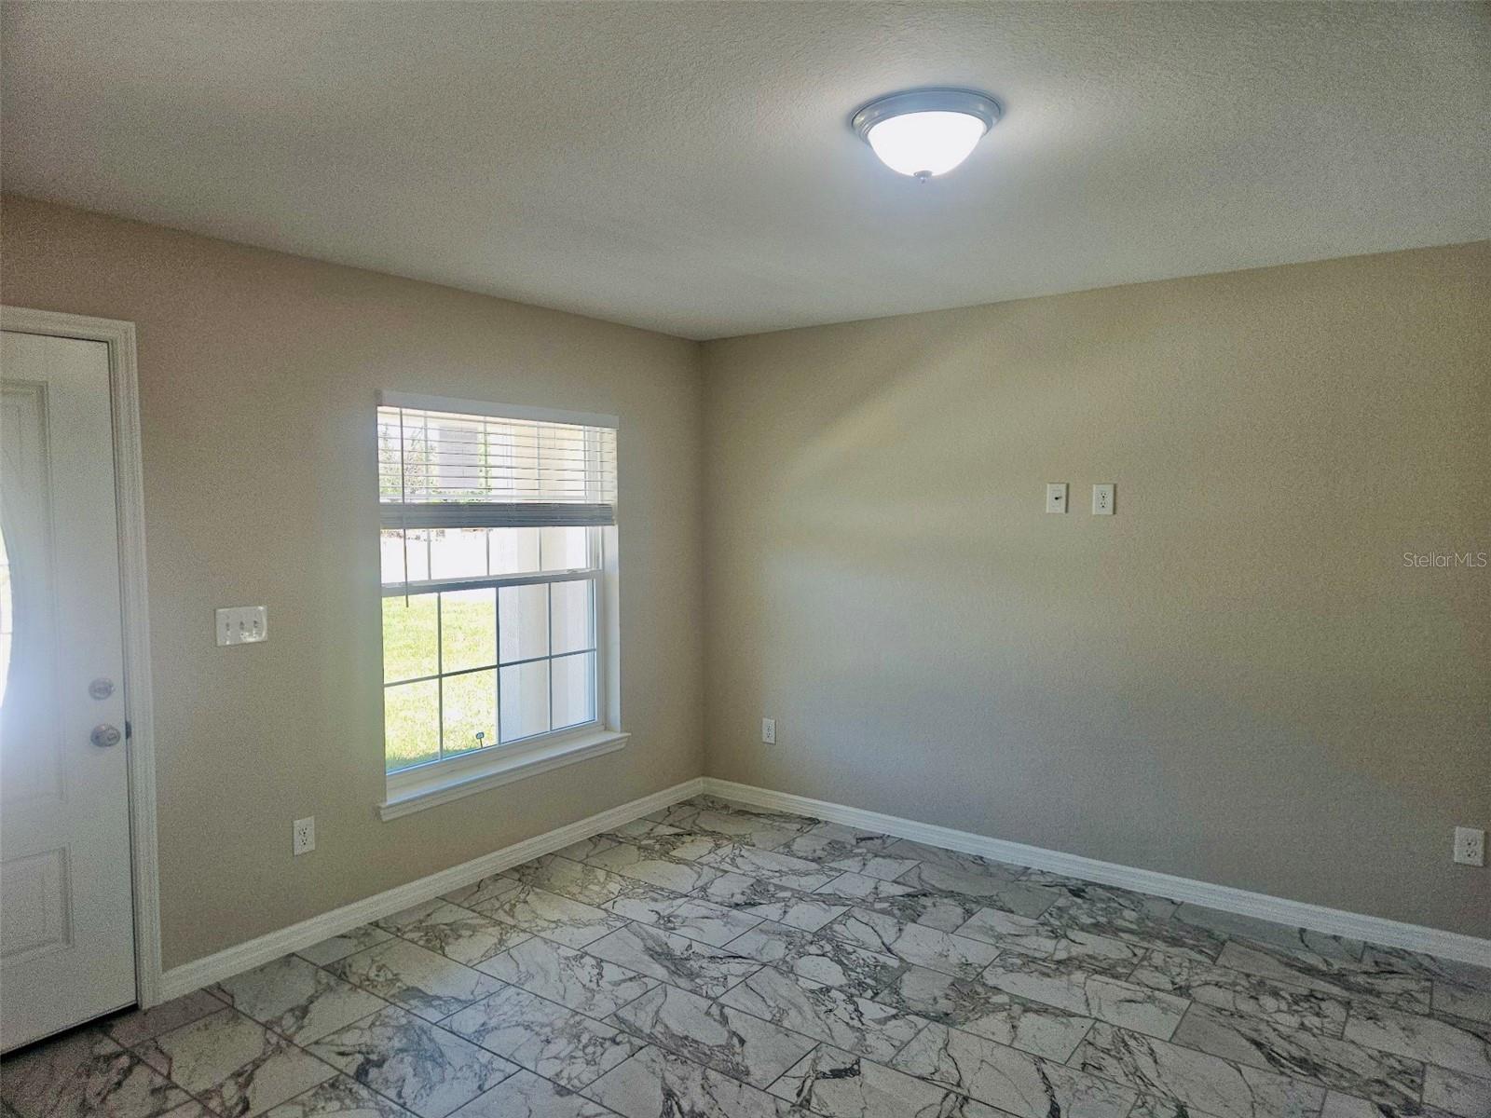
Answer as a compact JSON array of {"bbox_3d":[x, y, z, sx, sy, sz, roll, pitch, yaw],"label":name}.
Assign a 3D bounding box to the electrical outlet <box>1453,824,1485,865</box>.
[{"bbox_3d":[2.475,0.984,3.384,0.078,0.124,0.010,2,4,36],"label":"electrical outlet"}]

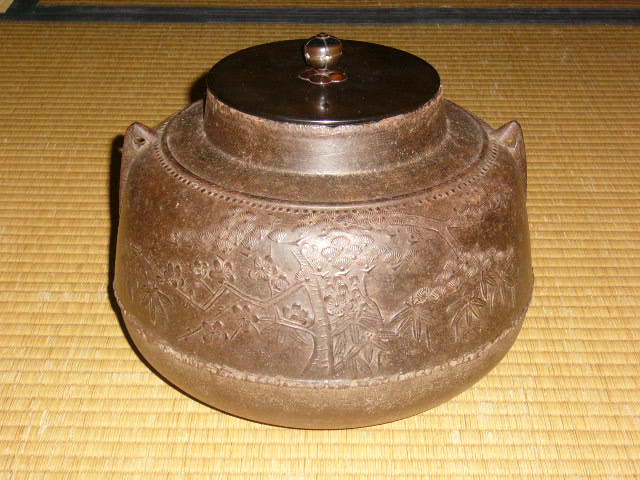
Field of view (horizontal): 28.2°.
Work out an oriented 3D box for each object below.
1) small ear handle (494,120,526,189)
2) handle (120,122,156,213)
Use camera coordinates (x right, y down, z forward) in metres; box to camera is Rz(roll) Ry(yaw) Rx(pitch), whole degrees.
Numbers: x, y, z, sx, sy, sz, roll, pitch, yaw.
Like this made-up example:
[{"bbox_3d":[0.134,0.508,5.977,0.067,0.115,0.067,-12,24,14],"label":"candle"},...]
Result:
[{"bbox_3d":[0.117,-0.051,0.784,0.023,0.048,0.017,0,28,0],"label":"small ear handle"},{"bbox_3d":[-0.112,-0.046,0.786,0.024,0.058,0.017,0,28,0],"label":"handle"}]

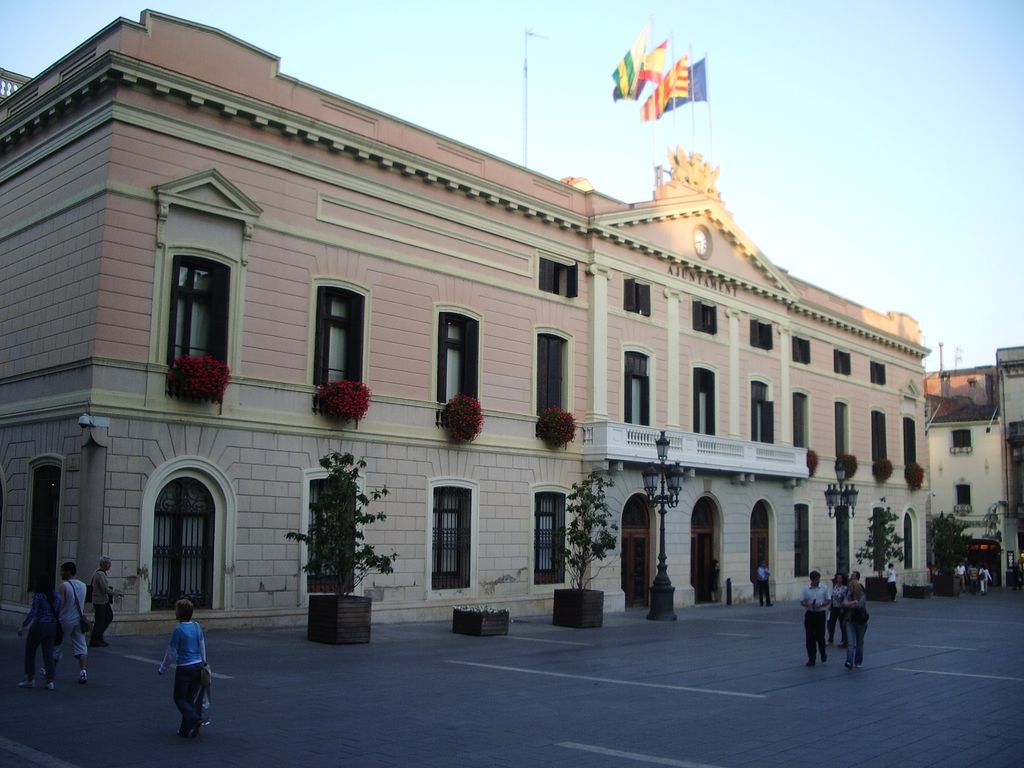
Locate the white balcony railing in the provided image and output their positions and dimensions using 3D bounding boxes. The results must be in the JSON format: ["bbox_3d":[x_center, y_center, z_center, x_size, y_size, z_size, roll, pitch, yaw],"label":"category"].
[{"bbox_3d":[6.707,2.399,35.317,1.000,1.180,12.450,-6,-10,43],"label":"white balcony railing"}]

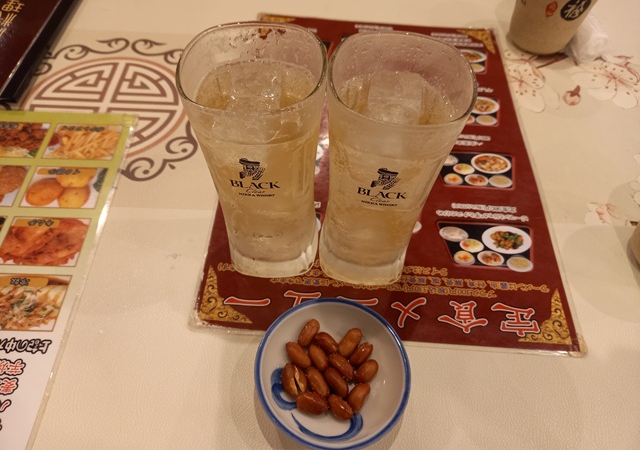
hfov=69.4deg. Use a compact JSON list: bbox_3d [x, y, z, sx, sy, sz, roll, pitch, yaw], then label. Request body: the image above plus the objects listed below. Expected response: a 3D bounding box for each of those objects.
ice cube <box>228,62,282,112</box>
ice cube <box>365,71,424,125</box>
[{"bbox_3d":[-0.033,-0.067,0.248,0.026,0.026,0.026,-2,57,-4],"label":"ice cube"},{"bbox_3d":[0.039,-0.064,0.246,0.027,0.026,0.025,7,56,2],"label":"ice cube"}]

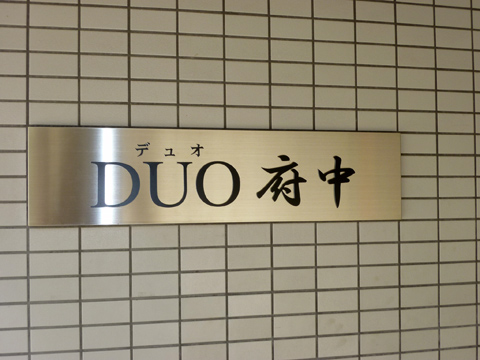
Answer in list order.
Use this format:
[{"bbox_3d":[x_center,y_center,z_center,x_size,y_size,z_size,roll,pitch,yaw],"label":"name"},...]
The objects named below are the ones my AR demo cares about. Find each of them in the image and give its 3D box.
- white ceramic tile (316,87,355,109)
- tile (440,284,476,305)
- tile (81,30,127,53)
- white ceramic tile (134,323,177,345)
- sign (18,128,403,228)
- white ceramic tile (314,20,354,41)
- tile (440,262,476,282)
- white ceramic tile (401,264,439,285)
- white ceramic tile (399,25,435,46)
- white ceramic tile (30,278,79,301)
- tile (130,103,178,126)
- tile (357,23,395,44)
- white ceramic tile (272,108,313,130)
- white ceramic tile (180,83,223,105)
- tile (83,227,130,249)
[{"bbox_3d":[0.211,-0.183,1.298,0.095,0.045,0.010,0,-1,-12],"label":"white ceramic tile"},{"bbox_3d":[0.508,0.266,1.358,0.095,0.045,0.008,0,-1,-13],"label":"tile"},{"bbox_3d":[-0.278,-0.282,1.197,0.095,0.045,0.008,0,-2,-13],"label":"tile"},{"bbox_3d":[-0.175,0.318,1.204,0.095,0.045,0.008,0,-1,-13],"label":"white ceramic tile"},{"bbox_3d":[-0.029,-0.008,1.235,0.797,0.196,0.018,0,-1,-13],"label":"sign"},{"bbox_3d":[0.211,-0.333,1.307,0.095,0.045,0.008,0,-1,-13],"label":"white ceramic tile"},{"bbox_3d":[0.508,0.216,1.359,0.095,0.045,0.008,0,-1,-13],"label":"tile"},{"bbox_3d":[0.410,0.216,1.337,0.095,0.045,0.008,0,-1,-13],"label":"white ceramic tile"},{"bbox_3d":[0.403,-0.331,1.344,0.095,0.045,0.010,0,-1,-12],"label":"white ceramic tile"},{"bbox_3d":[-0.371,0.218,1.161,0.095,0.045,0.008,0,-2,-13],"label":"white ceramic tile"},{"bbox_3d":[-0.179,-0.132,1.215,0.096,0.045,0.009,0,-2,-13],"label":"tile"},{"bbox_3d":[0.307,-0.333,1.329,0.095,0.045,0.008,0,-2,-13],"label":"tile"},{"bbox_3d":[0.114,-0.133,1.281,0.095,0.045,0.008,0,-1,-13],"label":"white ceramic tile"},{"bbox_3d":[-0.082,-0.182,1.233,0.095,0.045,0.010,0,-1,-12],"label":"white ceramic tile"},{"bbox_3d":[-0.274,0.118,1.187,0.095,0.045,0.008,0,-1,-13],"label":"tile"}]

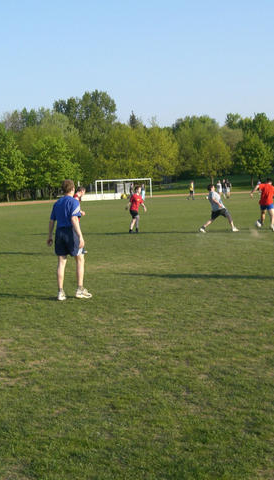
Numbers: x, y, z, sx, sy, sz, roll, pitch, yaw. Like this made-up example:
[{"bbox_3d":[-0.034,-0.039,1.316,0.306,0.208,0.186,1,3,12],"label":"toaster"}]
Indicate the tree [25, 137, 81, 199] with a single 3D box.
[{"bbox_3d":[-13.951,-11.846,116.000,8.920,10.480,8.920,-4,4,-6],"label":"tree"}]

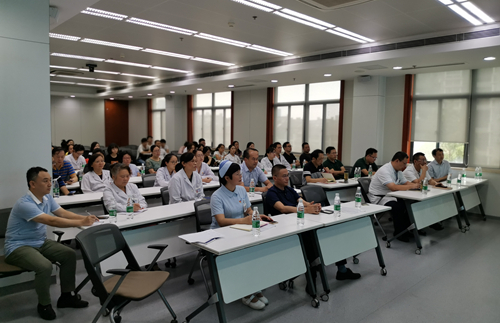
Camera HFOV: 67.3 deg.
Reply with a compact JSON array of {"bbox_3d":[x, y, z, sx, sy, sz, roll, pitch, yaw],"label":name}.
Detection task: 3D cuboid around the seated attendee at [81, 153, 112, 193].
[{"bbox_3d":[-1.996,0.528,5.127,0.800,1.250,0.500,4,6,36],"label":"seated attendee"}]

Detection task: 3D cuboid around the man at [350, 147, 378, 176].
[{"bbox_3d":[2.144,0.395,7.129,0.600,1.290,0.850,-4,7,-43],"label":"man"}]

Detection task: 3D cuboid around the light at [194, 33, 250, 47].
[{"bbox_3d":[-0.444,-2.106,6.529,1.125,0.060,0.190,-4,7,-44],"label":"light"}]

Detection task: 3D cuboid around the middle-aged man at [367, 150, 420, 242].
[{"bbox_3d":[2.171,0.517,5.648,0.850,1.310,0.600,6,7,43],"label":"middle-aged man"}]

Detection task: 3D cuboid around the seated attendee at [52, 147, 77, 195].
[{"bbox_3d":[-2.402,0.507,4.799,0.820,1.340,0.540,5,7,41],"label":"seated attendee"}]

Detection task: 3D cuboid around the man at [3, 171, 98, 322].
[{"bbox_3d":[-1.763,0.686,3.252,0.840,1.250,0.540,2,5,14],"label":"man"}]

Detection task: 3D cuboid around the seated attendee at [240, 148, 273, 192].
[{"bbox_3d":[0.074,0.495,5.281,0.820,1.340,0.540,5,6,38],"label":"seated attendee"}]

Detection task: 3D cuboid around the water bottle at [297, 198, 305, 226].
[{"bbox_3d":[0.459,0.467,3.395,0.066,0.243,0.066,1,5,0],"label":"water bottle"}]

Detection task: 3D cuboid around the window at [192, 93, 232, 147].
[{"bbox_3d":[-1.340,-1.516,13.627,0.120,1.920,2.400,-4,7,-43],"label":"window"}]

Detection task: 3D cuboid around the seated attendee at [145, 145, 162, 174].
[{"bbox_3d":[-1.726,0.355,6.962,0.780,1.280,0.480,5,7,41],"label":"seated attendee"}]

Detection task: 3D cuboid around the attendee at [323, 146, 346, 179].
[{"bbox_3d":[1.507,0.411,6.639,0.560,1.320,0.800,-3,7,-40],"label":"attendee"}]

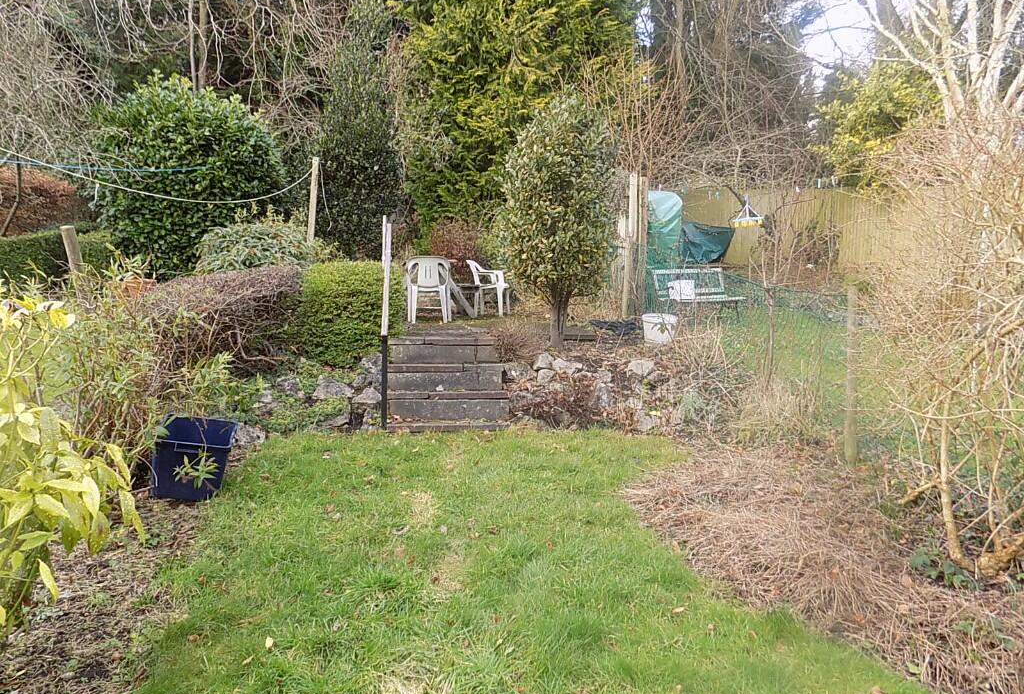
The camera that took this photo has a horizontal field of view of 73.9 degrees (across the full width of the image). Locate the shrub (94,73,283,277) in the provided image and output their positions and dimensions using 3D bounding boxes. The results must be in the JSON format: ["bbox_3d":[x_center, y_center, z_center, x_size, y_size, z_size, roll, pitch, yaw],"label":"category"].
[{"bbox_3d":[-4.279,-2.136,9.000,2.500,2.850,2.300,0,5,0],"label":"shrub"}]

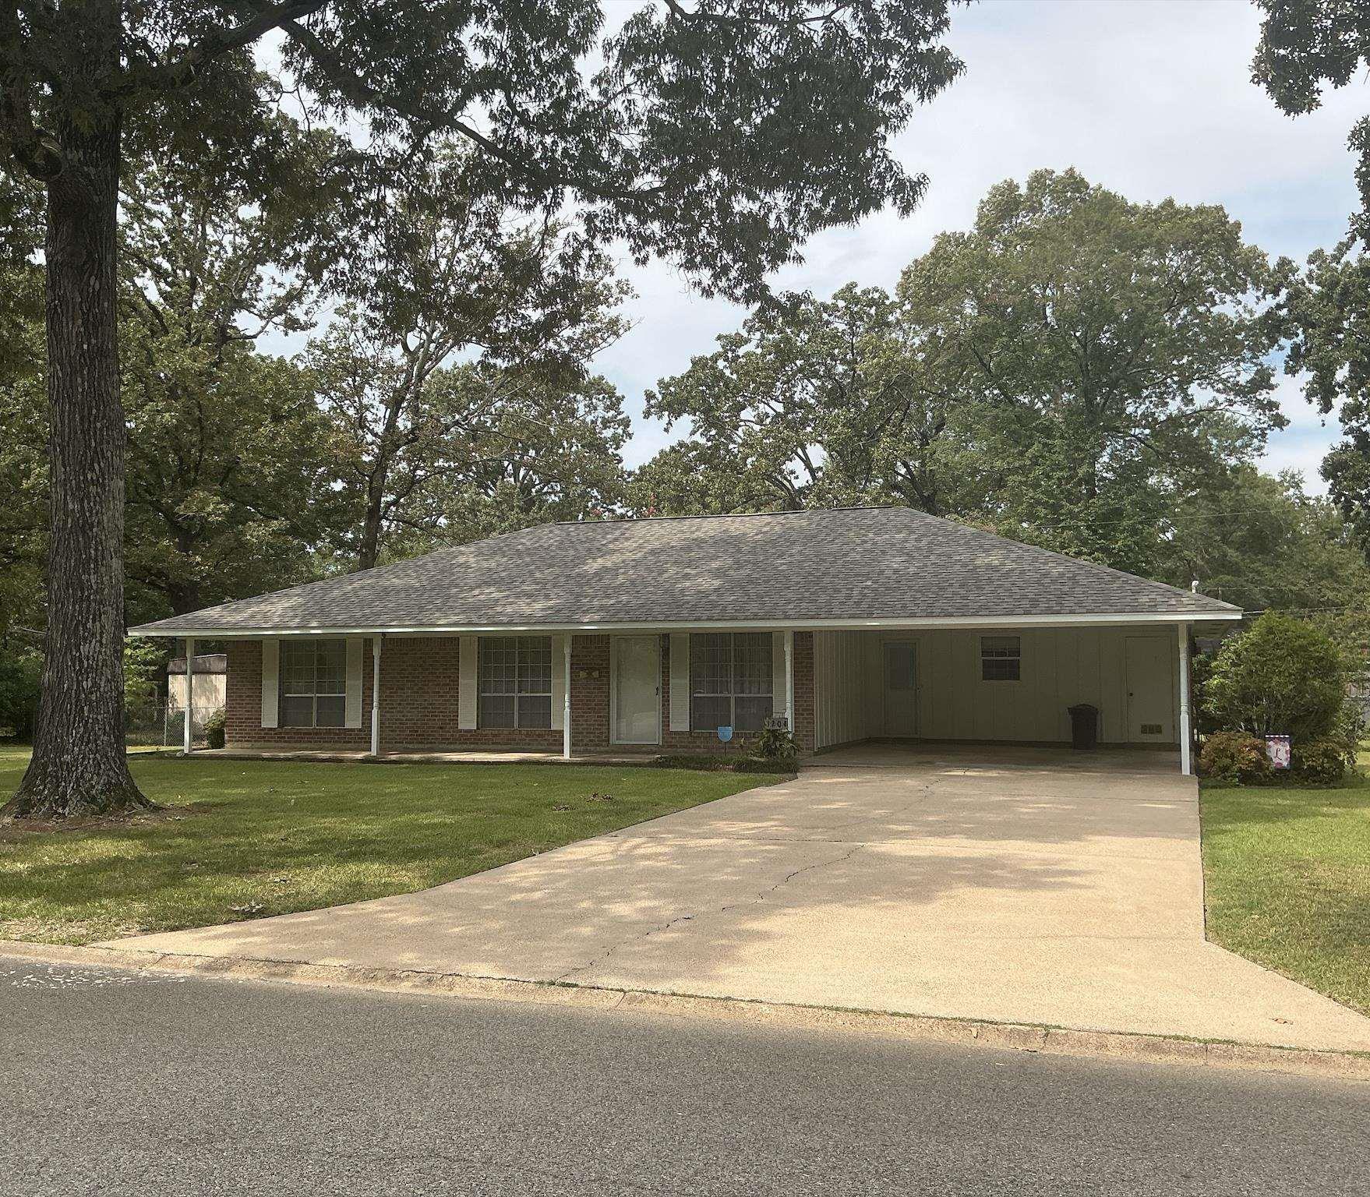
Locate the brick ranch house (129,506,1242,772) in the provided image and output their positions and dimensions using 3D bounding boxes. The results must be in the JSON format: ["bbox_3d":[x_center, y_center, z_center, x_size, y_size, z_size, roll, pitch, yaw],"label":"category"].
[{"bbox_3d":[0.590,0.781,28.407,20.417,5.208,12.436,-1,-4,18],"label":"brick ranch house"}]

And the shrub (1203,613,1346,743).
[{"bbox_3d":[9.883,1.597,21.541,2.402,2.718,2.300,0,-4,0],"label":"shrub"}]

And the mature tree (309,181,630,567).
[{"bbox_3d":[-6.966,-4.698,41.379,10.451,17.820,9.500,0,-4,0],"label":"mature tree"}]

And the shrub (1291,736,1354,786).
[{"bbox_3d":[9.736,2.481,19.681,0.952,0.758,0.950,0,-4,0],"label":"shrub"}]

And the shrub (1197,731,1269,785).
[{"bbox_3d":[8.419,2.453,19.784,1.091,0.833,1.050,0,-4,0],"label":"shrub"}]

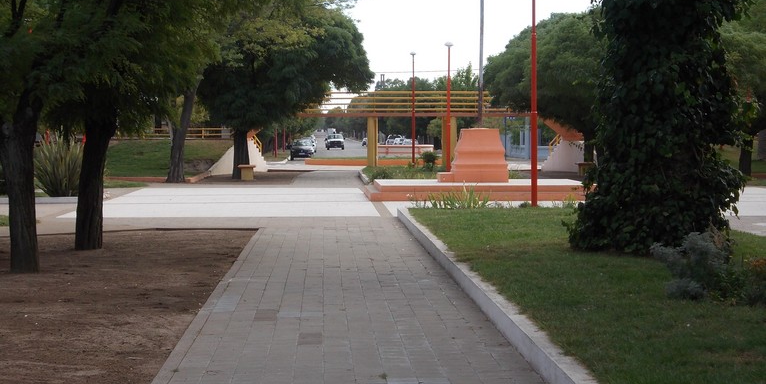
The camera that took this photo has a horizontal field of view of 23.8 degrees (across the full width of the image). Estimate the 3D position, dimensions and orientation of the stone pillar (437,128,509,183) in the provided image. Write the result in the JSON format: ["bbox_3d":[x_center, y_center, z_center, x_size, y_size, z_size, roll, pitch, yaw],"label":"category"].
[{"bbox_3d":[2.176,-0.893,44.076,1.700,1.300,1.400,0,2,-2],"label":"stone pillar"}]

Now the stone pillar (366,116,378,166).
[{"bbox_3d":[-0.424,-2.042,71.264,0.440,2.000,0.420,0,2,-2],"label":"stone pillar"}]

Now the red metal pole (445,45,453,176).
[{"bbox_3d":[2.232,-2.918,61.919,0.270,4.430,0.270,0,2,-2],"label":"red metal pole"}]

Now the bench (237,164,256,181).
[{"bbox_3d":[-4.275,-0.609,56.891,0.550,0.480,1.400,0,2,-2],"label":"bench"}]

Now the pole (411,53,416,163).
[{"bbox_3d":[1.182,-3.220,70.219,0.240,4.430,0.240,0,2,-2],"label":"pole"}]

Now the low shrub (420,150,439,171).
[{"bbox_3d":[1.584,-1.072,61.786,0.620,0.750,0.620,0,2,-2],"label":"low shrub"}]

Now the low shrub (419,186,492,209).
[{"bbox_3d":[1.371,0.078,34.292,1.400,0.450,0.750,0,2,-2],"label":"low shrub"}]

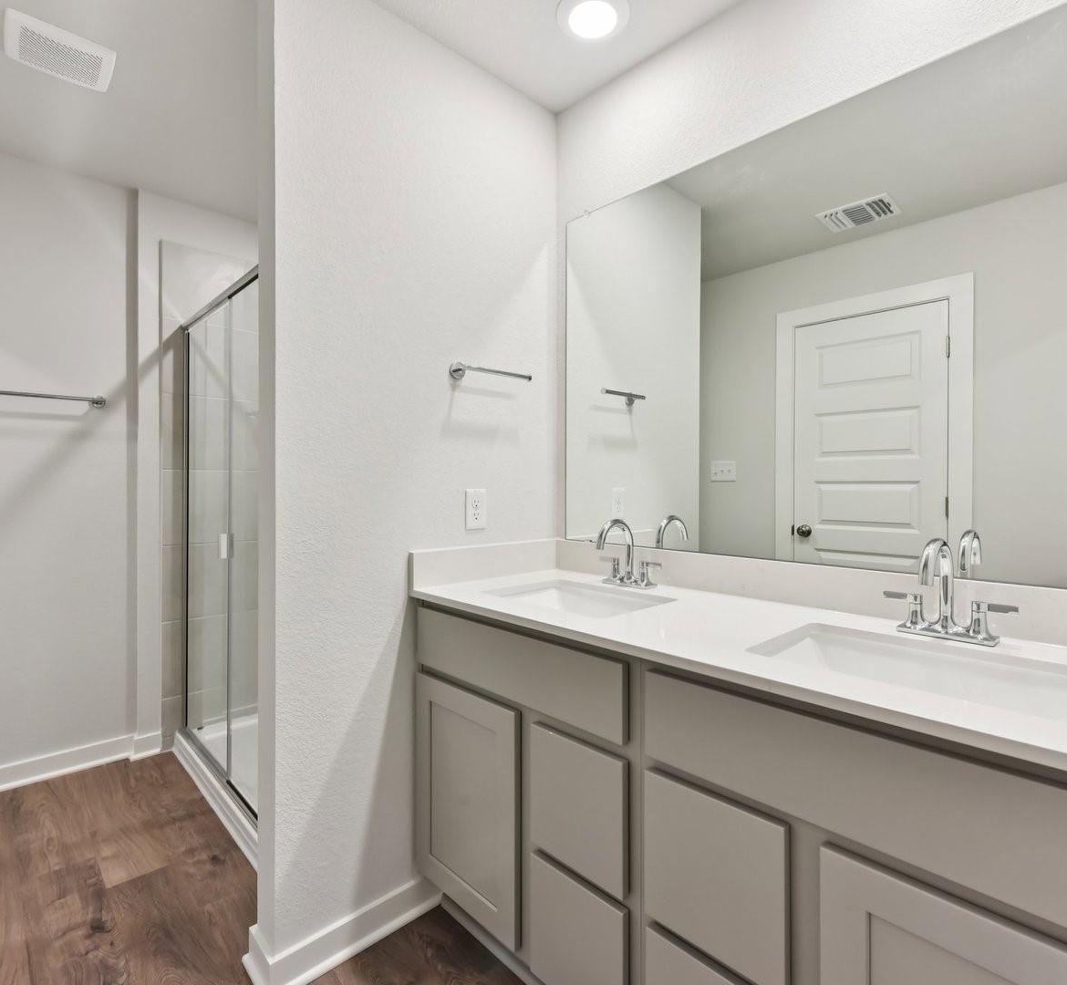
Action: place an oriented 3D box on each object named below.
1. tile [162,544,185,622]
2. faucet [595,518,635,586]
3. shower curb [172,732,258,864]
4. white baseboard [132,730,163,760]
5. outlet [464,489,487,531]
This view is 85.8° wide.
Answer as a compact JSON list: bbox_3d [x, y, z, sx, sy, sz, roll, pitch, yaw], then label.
[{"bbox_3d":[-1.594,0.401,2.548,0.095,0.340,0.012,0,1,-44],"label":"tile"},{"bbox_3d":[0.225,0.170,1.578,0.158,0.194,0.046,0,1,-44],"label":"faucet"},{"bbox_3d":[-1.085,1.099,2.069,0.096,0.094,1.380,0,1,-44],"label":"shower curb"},{"bbox_3d":[-1.677,1.098,2.485,0.114,0.084,0.031,0,1,-44],"label":"white baseboard"},{"bbox_3d":[-0.173,0.052,1.720,0.079,0.122,0.008,0,1,-44],"label":"outlet"}]

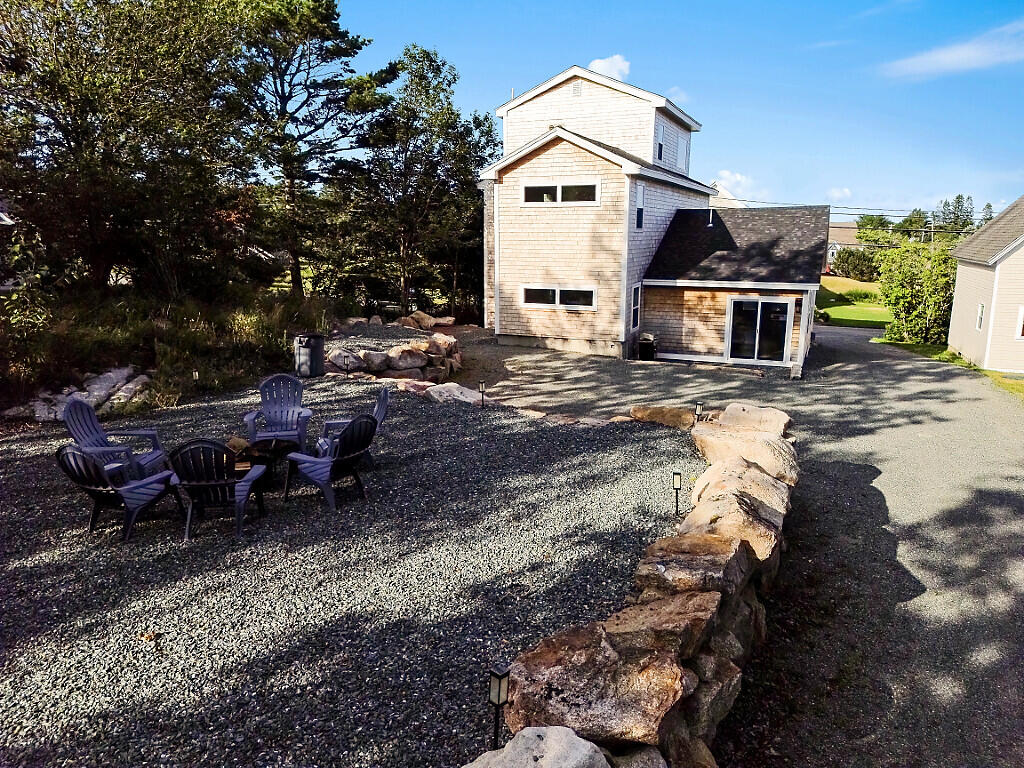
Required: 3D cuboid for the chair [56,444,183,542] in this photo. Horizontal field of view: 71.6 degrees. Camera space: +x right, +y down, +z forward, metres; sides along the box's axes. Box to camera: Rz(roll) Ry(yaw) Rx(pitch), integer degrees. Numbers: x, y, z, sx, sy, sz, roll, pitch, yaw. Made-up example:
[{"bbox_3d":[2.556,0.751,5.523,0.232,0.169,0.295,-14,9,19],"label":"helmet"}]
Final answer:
[{"bbox_3d":[-3.432,0.867,6.262,0.750,0.920,0.850,6,14,27],"label":"chair"}]

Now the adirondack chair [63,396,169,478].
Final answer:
[{"bbox_3d":[-4.068,0.632,7.344,0.850,0.920,0.750,-1,12,-6],"label":"adirondack chair"}]

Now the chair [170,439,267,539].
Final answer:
[{"bbox_3d":[-2.610,0.864,6.276,0.750,0.920,0.850,-1,12,-3],"label":"chair"}]

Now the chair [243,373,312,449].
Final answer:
[{"bbox_3d":[-2.751,0.390,8.467,0.750,0.920,0.850,-3,13,-13],"label":"chair"}]

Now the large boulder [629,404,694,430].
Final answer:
[{"bbox_3d":[2.100,0.475,9.925,0.880,0.300,0.520,6,13,24],"label":"large boulder"}]

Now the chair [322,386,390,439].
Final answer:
[{"bbox_3d":[-1.777,0.564,7.661,0.850,0.920,0.750,-2,12,-11],"label":"chair"}]

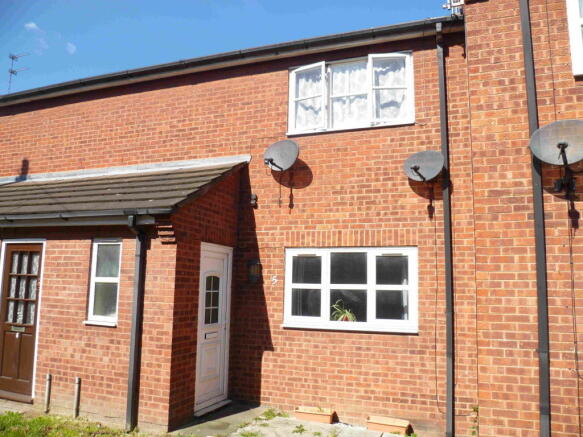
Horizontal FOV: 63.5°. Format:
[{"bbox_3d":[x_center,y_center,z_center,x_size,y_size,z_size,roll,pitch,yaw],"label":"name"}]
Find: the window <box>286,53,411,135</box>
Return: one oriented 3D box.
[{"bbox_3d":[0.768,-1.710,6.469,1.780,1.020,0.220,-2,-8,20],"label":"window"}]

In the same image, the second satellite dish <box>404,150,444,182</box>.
[{"bbox_3d":[1.609,-0.654,5.813,0.510,0.420,0.330,-5,-9,39],"label":"second satellite dish"}]

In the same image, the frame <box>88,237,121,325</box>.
[{"bbox_3d":[-2.300,0.768,5.842,0.500,1.030,0.090,-2,-8,20],"label":"frame"}]

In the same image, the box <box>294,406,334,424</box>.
[{"bbox_3d":[0.309,2.479,5.927,0.480,0.125,0.170,-2,-8,20],"label":"box"}]

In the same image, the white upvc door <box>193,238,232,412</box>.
[{"bbox_3d":[-1.052,1.416,6.272,0.100,2.120,0.920,-2,-8,20],"label":"white upvc door"}]

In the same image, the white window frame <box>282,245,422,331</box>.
[{"bbox_3d":[0.754,0.926,6.232,1.800,1.070,0.110,-2,-8,20],"label":"white window frame"}]

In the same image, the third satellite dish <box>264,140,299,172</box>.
[{"bbox_3d":[-0.153,-0.869,6.499,0.540,0.450,0.340,-5,-9,39],"label":"third satellite dish"}]

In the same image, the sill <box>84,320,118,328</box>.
[{"bbox_3d":[-2.321,1.283,5.728,0.500,0.045,0.130,-2,-8,20],"label":"sill"}]

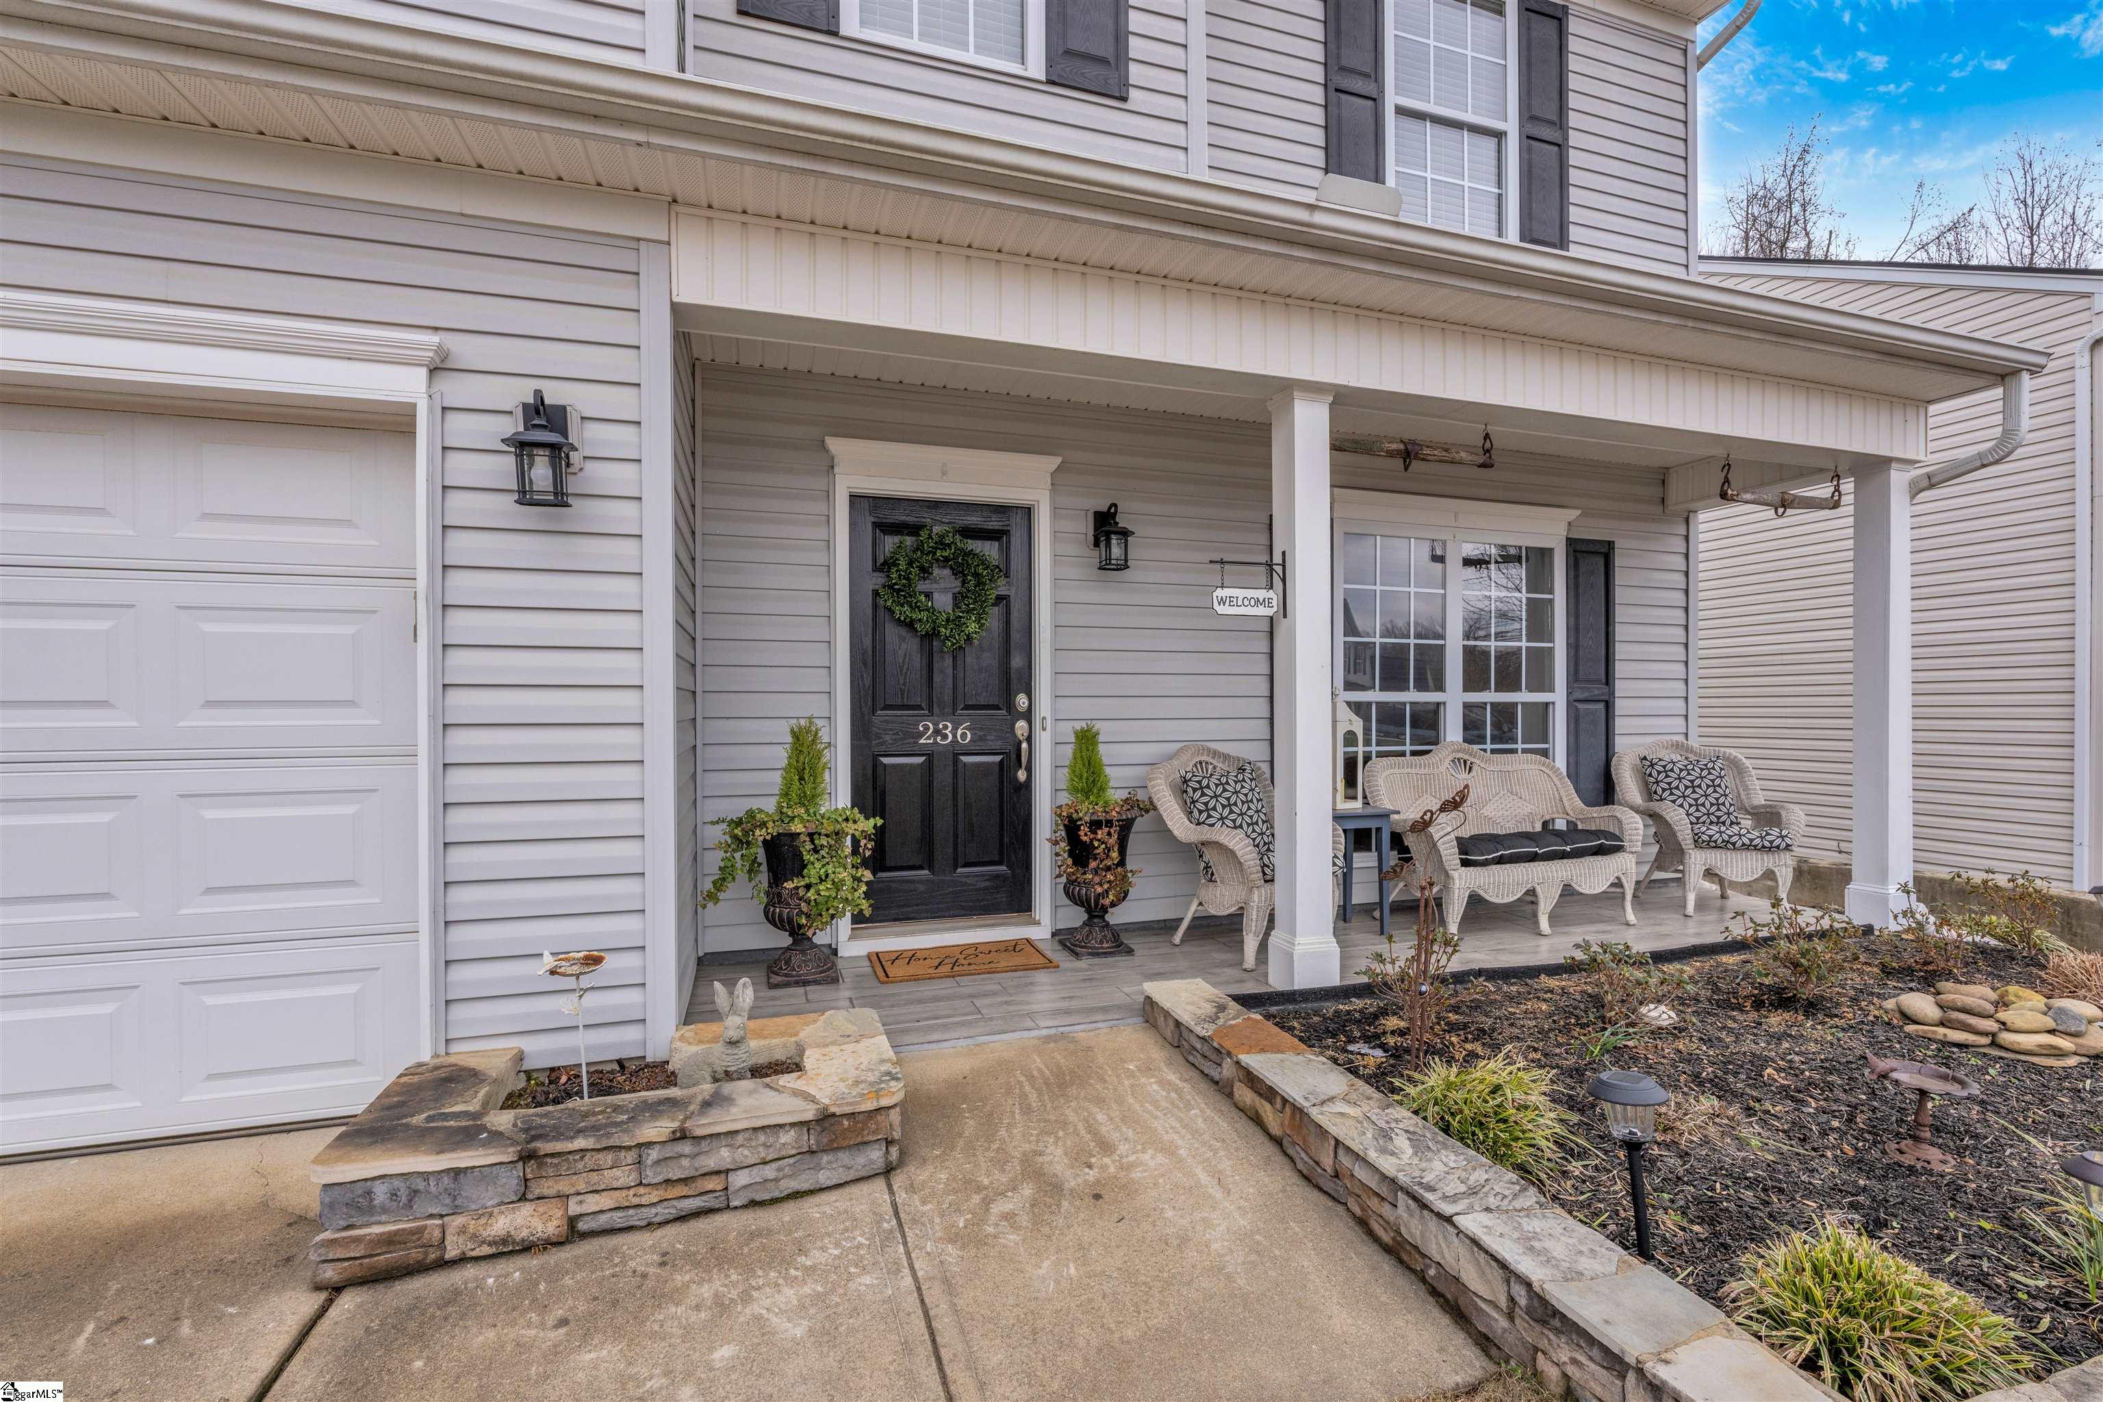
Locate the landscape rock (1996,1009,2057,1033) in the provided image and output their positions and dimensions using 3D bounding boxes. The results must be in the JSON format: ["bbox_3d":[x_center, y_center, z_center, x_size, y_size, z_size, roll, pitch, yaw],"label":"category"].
[{"bbox_3d":[3.177,1.046,3.050,0.160,0.065,0.110,0,0,21],"label":"landscape rock"}]

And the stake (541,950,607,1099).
[{"bbox_3d":[-1.312,0.893,2.580,0.180,0.420,0.120,-3,0,0],"label":"stake"}]

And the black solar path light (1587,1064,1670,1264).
[{"bbox_3d":[1.187,0.943,1.900,0.145,0.390,0.145,-6,0,-19],"label":"black solar path light"}]

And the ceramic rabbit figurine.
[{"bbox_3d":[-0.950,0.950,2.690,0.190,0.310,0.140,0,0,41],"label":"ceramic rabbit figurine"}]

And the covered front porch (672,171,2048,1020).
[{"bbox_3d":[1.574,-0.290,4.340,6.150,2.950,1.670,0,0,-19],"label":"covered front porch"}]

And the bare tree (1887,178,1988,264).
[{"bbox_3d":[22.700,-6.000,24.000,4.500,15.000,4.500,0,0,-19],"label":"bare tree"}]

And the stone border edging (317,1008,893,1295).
[{"bbox_3d":[-1.099,1.143,2.572,1.320,0.255,0.690,0,0,-19],"label":"stone border edging"}]

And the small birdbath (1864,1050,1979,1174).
[{"bbox_3d":[2.175,1.025,2.340,0.210,0.240,0.170,0,0,25],"label":"small birdbath"}]

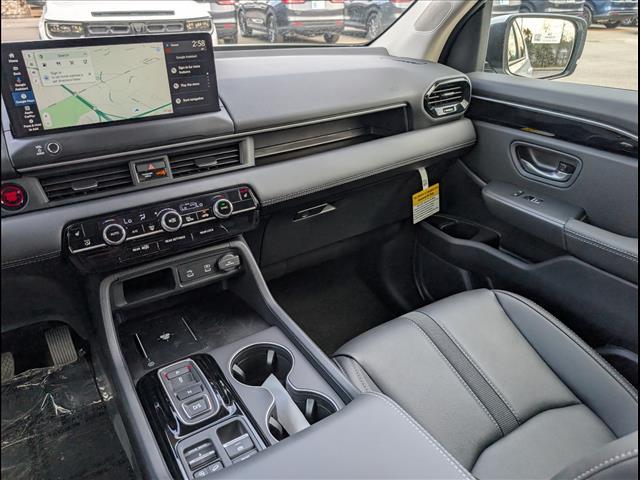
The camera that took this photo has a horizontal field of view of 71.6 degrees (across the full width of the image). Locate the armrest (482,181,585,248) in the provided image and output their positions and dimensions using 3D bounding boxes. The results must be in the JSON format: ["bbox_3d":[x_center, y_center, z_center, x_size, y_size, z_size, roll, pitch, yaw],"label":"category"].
[{"bbox_3d":[0.458,-0.055,0.979,0.087,0.065,0.210,-19,36,-30],"label":"armrest"}]

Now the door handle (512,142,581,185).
[{"bbox_3d":[0.489,-0.169,0.966,0.037,0.070,0.148,-19,36,-30],"label":"door handle"}]

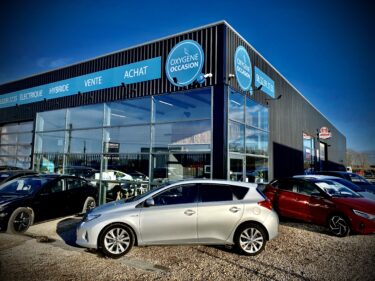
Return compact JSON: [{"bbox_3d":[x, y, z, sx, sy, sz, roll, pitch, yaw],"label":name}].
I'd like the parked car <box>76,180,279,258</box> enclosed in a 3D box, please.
[{"bbox_3d":[-0.203,1.575,6.216,4.280,1.470,1.780,2,-5,-7],"label":"parked car"}]

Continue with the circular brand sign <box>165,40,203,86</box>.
[{"bbox_3d":[-0.093,-2.629,9.684,1.575,1.575,0.130,-2,-5,34],"label":"circular brand sign"}]

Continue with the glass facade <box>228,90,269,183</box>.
[{"bbox_3d":[2.426,0.586,10.791,0.200,4.369,4.095,-2,-5,34],"label":"glass facade"}]

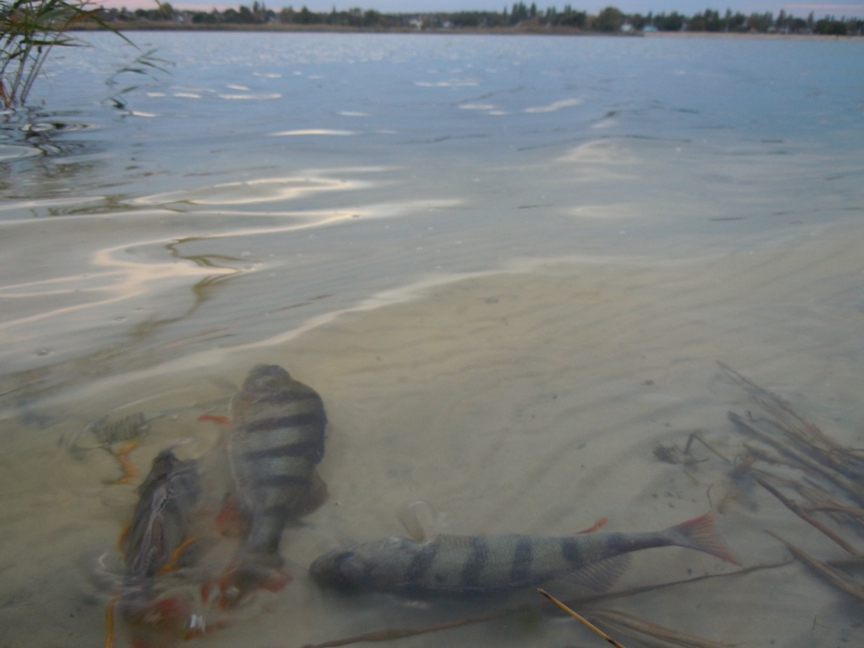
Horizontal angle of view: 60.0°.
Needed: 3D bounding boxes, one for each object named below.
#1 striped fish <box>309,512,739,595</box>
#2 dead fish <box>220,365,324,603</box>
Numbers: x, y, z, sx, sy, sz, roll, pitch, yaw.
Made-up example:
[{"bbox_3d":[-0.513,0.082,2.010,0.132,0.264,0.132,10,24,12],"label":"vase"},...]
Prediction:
[{"bbox_3d":[0.058,0.137,0.446,0.256,0.034,0.053,-2,22,-6],"label":"striped fish"},{"bbox_3d":[-0.114,0.095,0.547,0.074,0.040,0.295,-3,22,-9],"label":"dead fish"}]

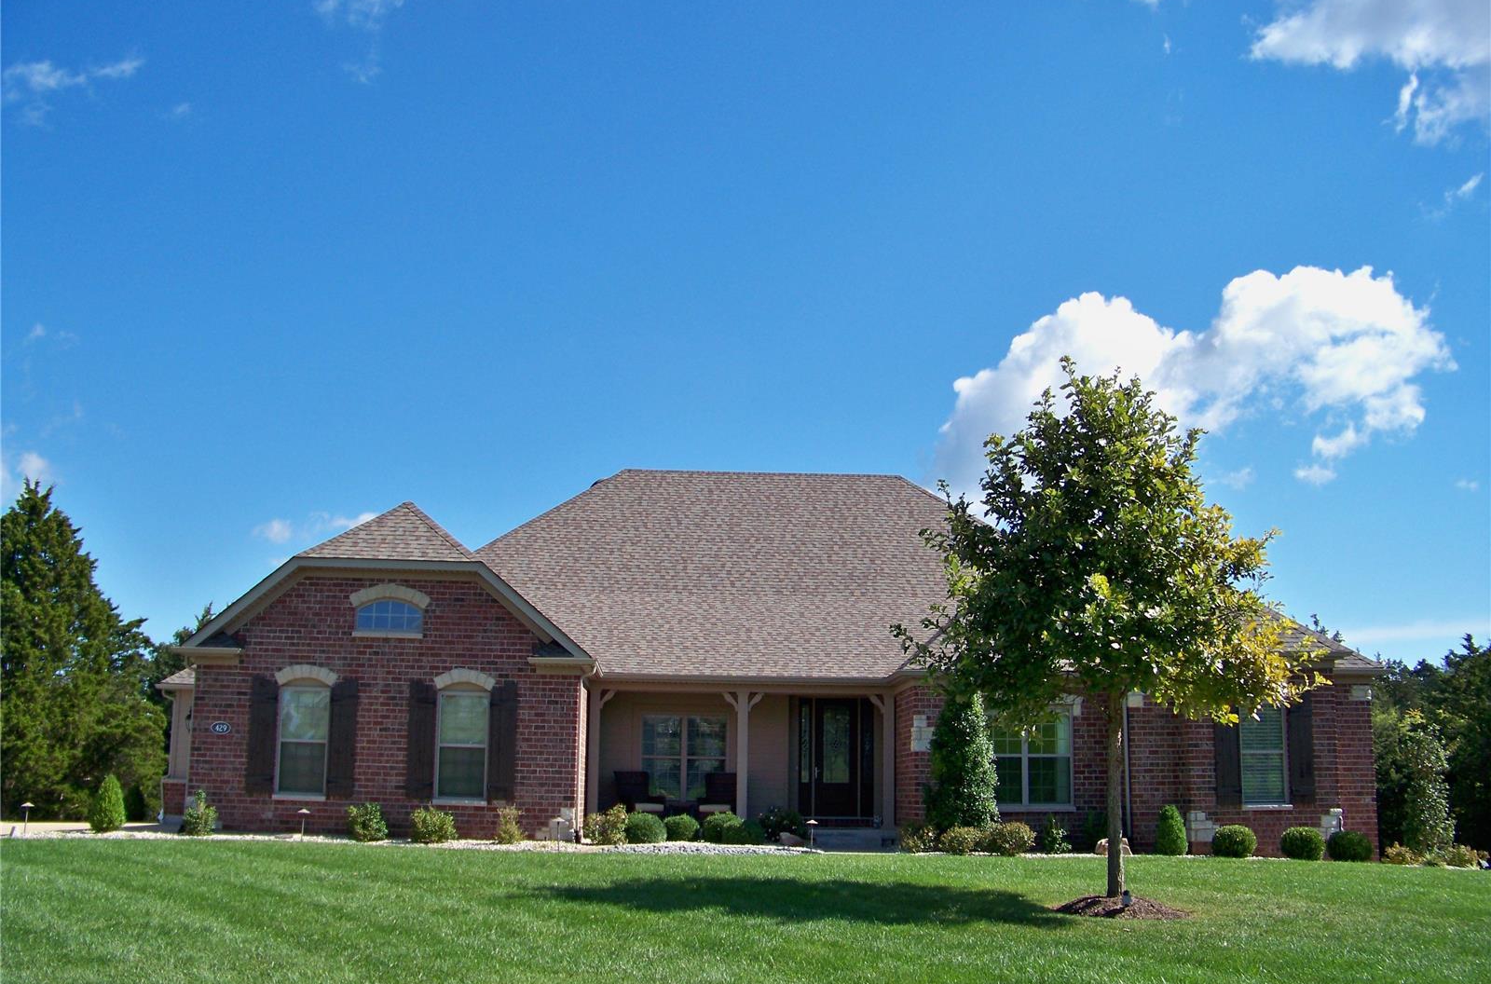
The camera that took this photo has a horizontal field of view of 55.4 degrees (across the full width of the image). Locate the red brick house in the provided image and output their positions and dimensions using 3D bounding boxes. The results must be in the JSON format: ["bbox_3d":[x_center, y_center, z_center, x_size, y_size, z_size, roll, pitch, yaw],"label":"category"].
[{"bbox_3d":[-0.085,3.139,30.799,21.300,7.750,15.000,2,-9,-5],"label":"red brick house"}]

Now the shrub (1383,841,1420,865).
[{"bbox_3d":[10.793,5.937,23.372,0.559,0.353,0.559,2,-9,-5],"label":"shrub"}]

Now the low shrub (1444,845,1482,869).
[{"bbox_3d":[11.788,5.979,23.350,0.567,0.371,0.567,2,-9,-5],"label":"low shrub"}]

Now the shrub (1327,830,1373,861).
[{"bbox_3d":[9.875,5.764,23.218,0.685,0.499,0.685,2,-9,-5],"label":"shrub"}]

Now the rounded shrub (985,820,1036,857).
[{"bbox_3d":[4.290,5.611,23.059,0.836,0.533,0.836,2,-9,-5],"label":"rounded shrub"}]

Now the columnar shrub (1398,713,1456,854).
[{"bbox_3d":[11.902,5.125,24.819,0.902,2.514,0.902,2,-9,-5],"label":"columnar shrub"}]

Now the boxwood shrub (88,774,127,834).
[{"bbox_3d":[-9.729,4.747,21.666,0.536,0.865,0.536,2,-9,-5],"label":"boxwood shrub"}]

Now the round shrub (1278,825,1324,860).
[{"bbox_3d":[9.031,5.686,23.055,0.688,0.532,0.688,2,-9,-5],"label":"round shrub"}]

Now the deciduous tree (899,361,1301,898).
[{"bbox_3d":[3.795,1.345,14.857,4.267,5.613,4.267,2,-9,-5],"label":"deciduous tree"}]

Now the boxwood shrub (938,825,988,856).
[{"bbox_3d":[3.529,5.656,23.087,0.786,0.459,0.786,2,-9,-5],"label":"boxwood shrub"}]

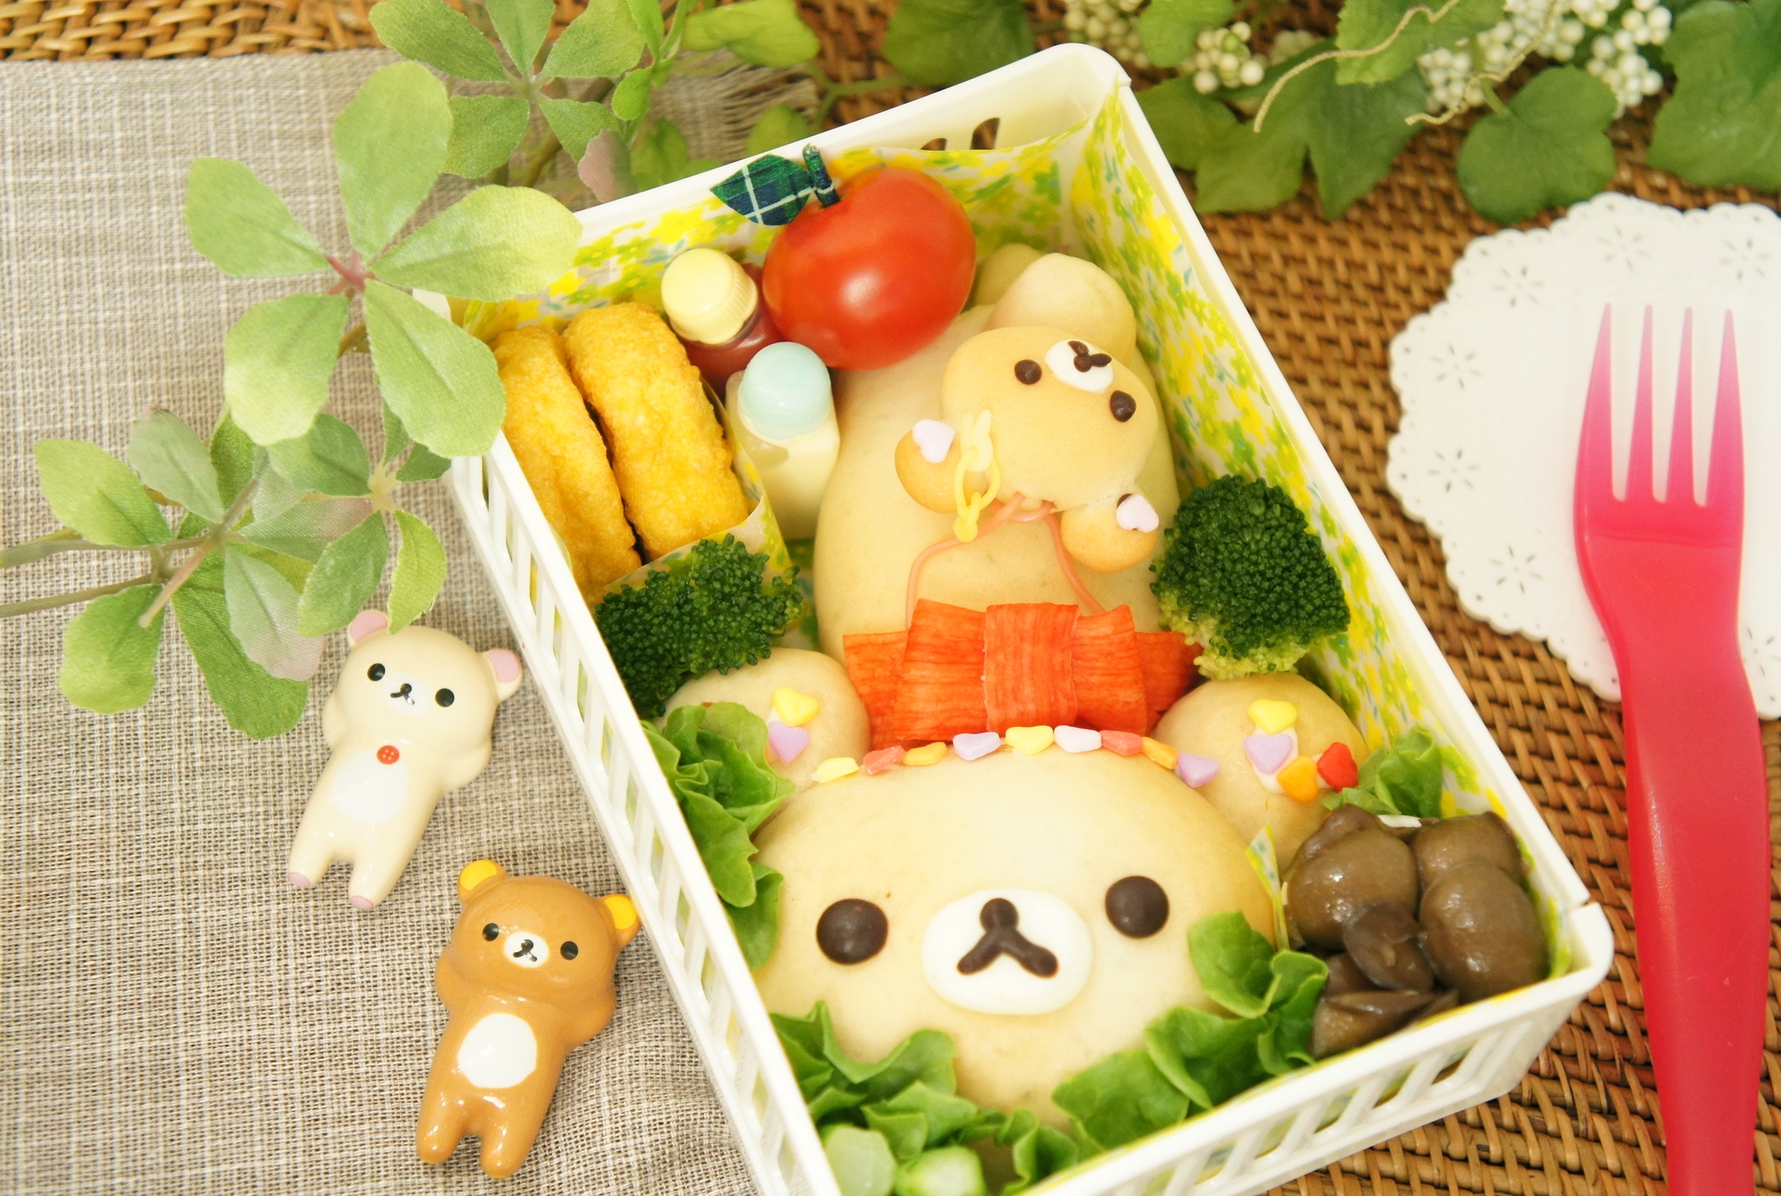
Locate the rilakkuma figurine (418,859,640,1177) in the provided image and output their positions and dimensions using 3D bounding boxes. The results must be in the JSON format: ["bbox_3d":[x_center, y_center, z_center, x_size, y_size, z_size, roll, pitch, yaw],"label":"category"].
[{"bbox_3d":[-0.057,0.064,0.473,0.029,0.017,0.049,13,62,3],"label":"rilakkuma figurine"}]

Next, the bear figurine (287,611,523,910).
[{"bbox_3d":[-0.078,0.025,0.492,0.029,0.017,0.049,18,62,5],"label":"bear figurine"}]

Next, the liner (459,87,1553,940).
[{"bbox_3d":[0.012,0.015,0.476,0.111,0.058,0.161,-20,65,-14],"label":"liner"}]

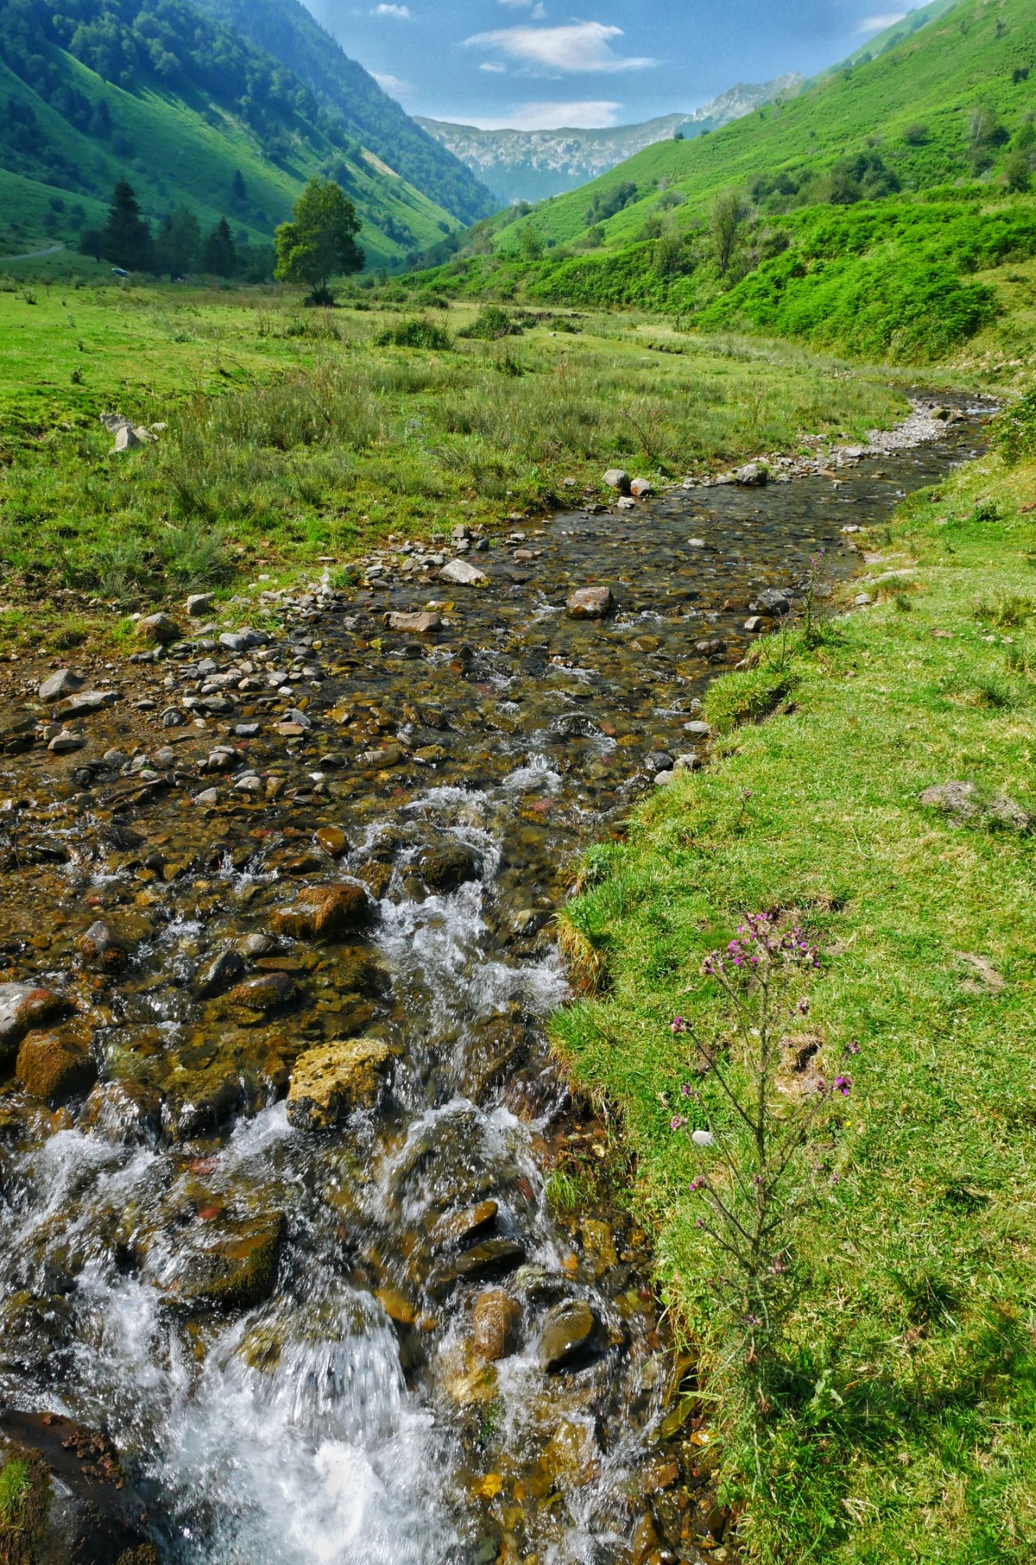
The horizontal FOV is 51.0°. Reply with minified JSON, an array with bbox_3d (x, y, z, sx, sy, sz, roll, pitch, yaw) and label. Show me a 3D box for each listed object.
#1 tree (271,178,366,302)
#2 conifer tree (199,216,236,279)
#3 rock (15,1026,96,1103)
[{"bbox_3d":[-12.984,-35.207,70.653,5.711,7.407,5.426,-4,25,-8],"label":"tree"},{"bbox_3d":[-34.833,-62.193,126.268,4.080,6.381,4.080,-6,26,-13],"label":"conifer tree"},{"bbox_3d":[-1.199,0.732,2.820,0.193,0.204,0.183,-13,28,-25],"label":"rock"}]

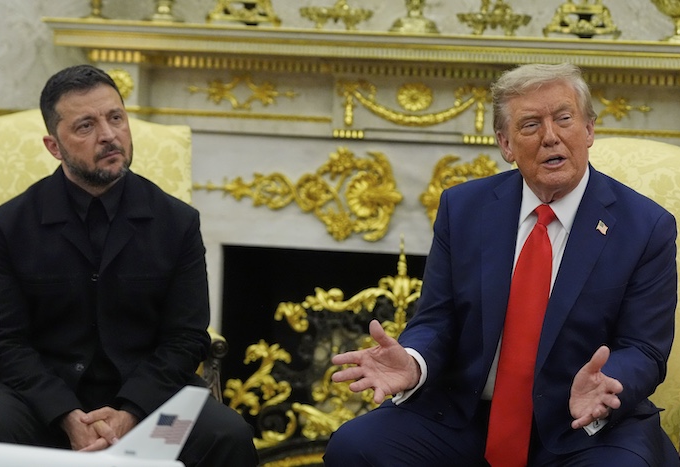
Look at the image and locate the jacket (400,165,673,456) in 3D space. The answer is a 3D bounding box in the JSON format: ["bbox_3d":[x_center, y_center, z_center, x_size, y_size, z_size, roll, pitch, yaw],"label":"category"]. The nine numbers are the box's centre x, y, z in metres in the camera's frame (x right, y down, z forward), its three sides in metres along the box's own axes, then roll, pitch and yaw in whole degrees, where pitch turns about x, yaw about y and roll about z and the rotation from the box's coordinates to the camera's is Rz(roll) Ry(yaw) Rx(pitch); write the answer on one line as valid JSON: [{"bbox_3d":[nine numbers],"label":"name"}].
[{"bbox_3d":[0.396,0.149,3.400,0.550,0.590,0.420,4,6,21],"label":"jacket"}]

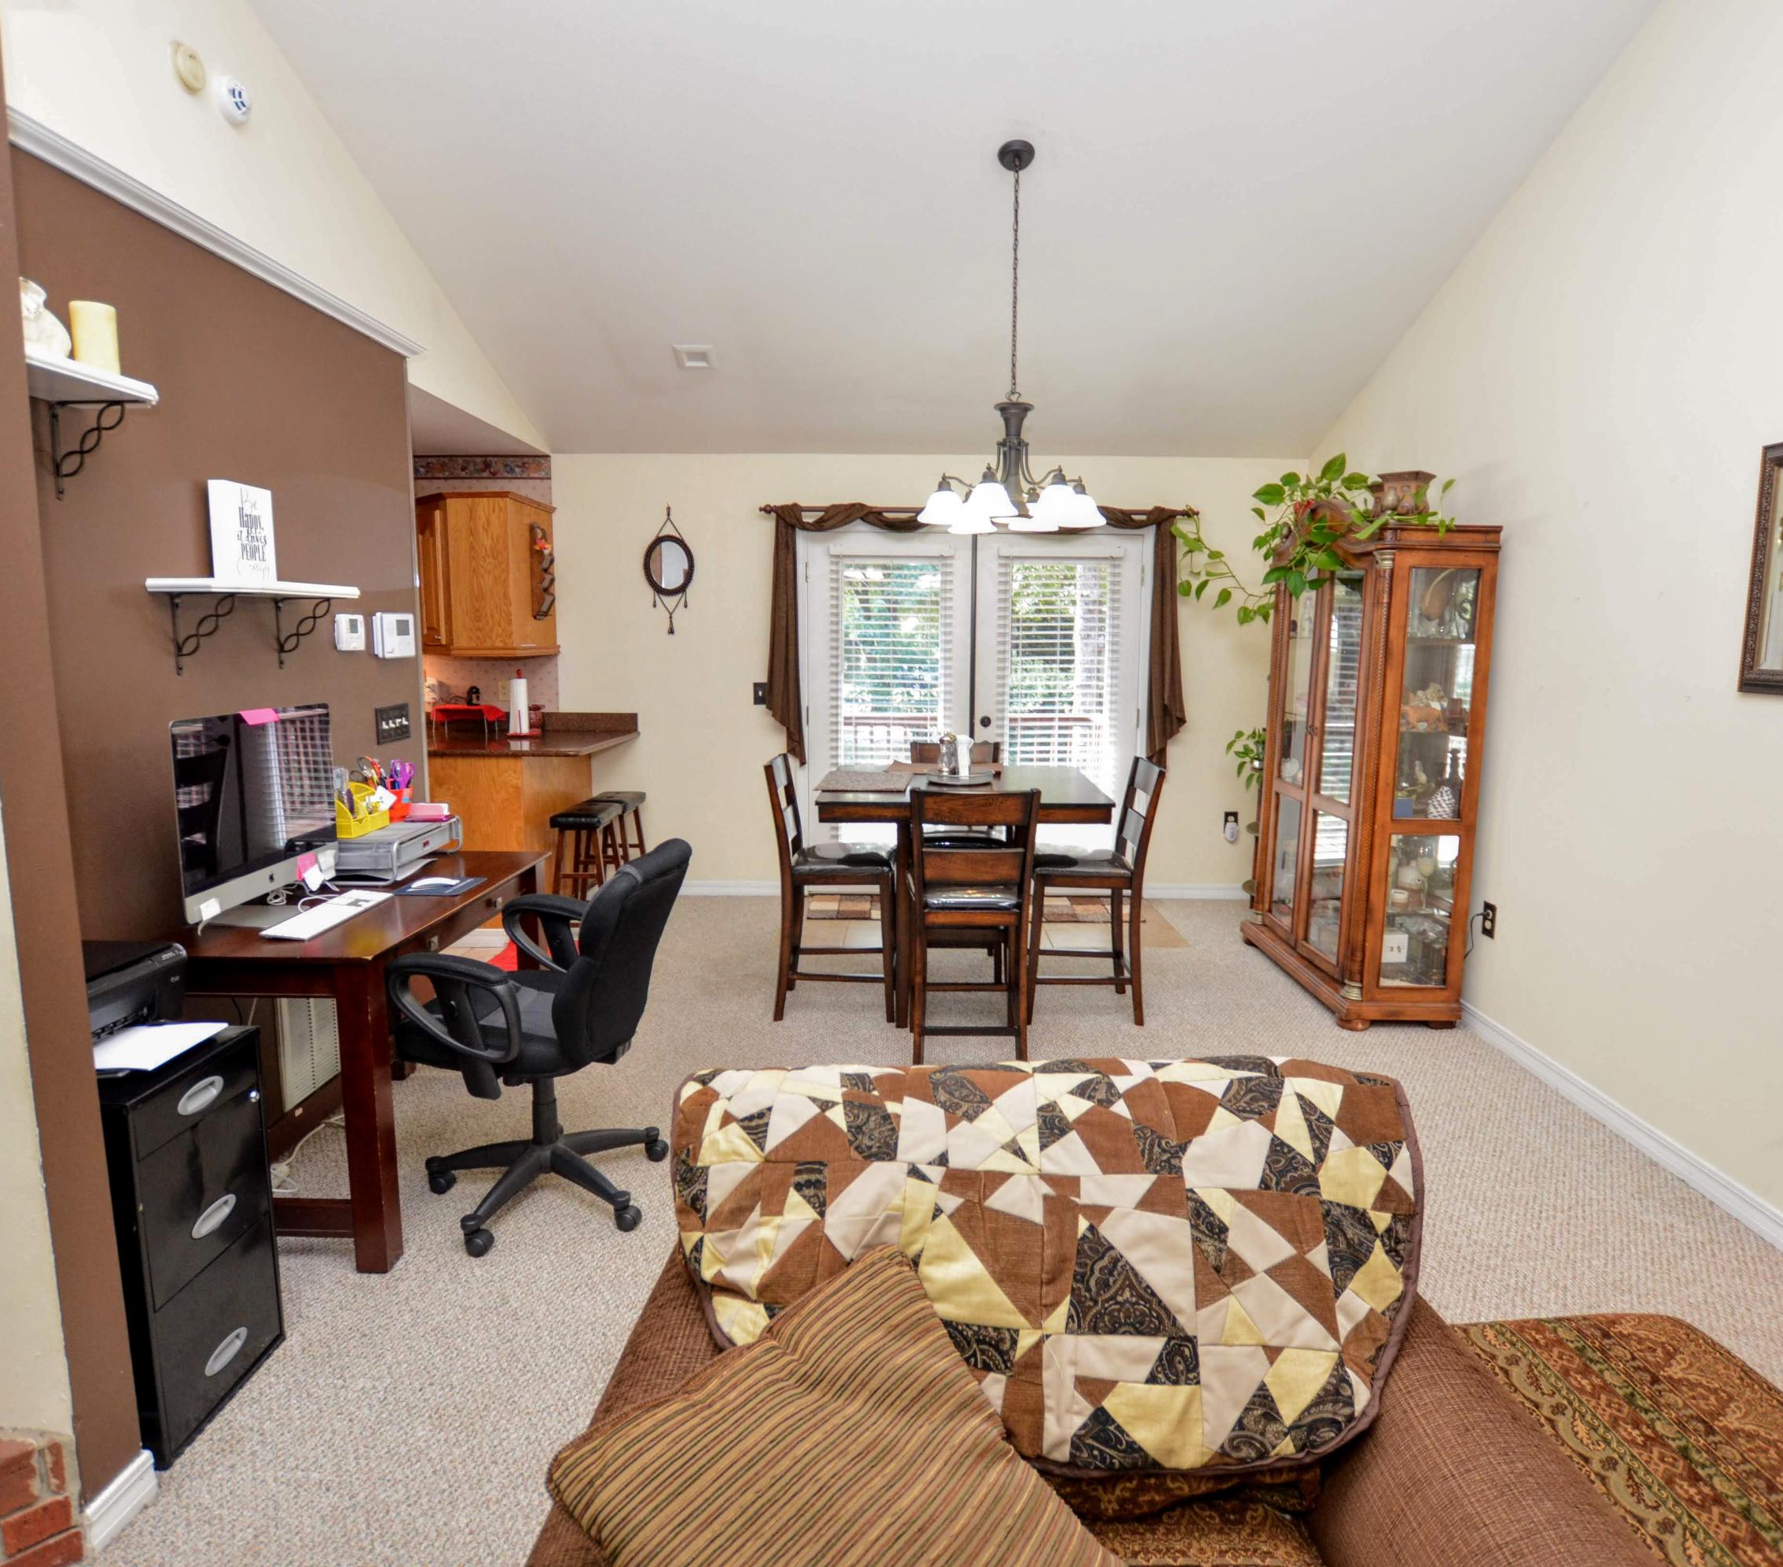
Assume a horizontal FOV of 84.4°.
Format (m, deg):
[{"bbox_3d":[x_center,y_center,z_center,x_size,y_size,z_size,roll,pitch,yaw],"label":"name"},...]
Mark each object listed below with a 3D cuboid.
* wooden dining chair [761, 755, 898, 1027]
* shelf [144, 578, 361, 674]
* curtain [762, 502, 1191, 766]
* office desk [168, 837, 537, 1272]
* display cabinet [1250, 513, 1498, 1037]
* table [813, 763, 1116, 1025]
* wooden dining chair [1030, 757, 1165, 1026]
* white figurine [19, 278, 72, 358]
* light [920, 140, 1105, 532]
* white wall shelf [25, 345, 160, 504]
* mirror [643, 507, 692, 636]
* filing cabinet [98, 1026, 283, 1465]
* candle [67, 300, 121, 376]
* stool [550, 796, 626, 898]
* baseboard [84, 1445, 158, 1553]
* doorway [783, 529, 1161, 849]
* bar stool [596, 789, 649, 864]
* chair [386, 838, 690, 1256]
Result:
[{"bbox_3d":[-0.216,0.396,3.882,0.475,0.995,0.420,0,8,4],"label":"wooden dining chair"},{"bbox_3d":[-1.650,-0.407,2.592,0.200,0.235,0.540,0,8,4],"label":"shelf"},{"bbox_3d":[0.444,-0.796,5.333,2.280,1.415,0.100,0,8,4],"label":"curtain"},{"bbox_3d":[-1.432,0.678,2.768,0.615,0.755,1.115,0,8,4],"label":"office desk"},{"bbox_3d":[1.911,-0.121,4.076,0.440,1.950,1.110,0,8,0],"label":"display cabinet"},{"bbox_3d":[0.271,0.450,3.908,1.010,0.914,1.030,1,8,2],"label":"table"},{"bbox_3d":[0.787,0.418,3.911,0.500,0.985,0.430,1,8,2],"label":"wooden dining chair"},{"bbox_3d":[-1.595,-0.845,1.817,0.120,0.155,0.120,6,10,32],"label":"white figurine"},{"bbox_3d":[0.434,-1.565,3.475,0.665,1.260,0.665,1,8,2],"label":"light"},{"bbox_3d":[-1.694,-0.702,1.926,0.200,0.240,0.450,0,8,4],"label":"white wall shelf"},{"bbox_3d":[-1.235,-1.171,5.395,0.280,0.690,0.030,1,8,2],"label":"mirror"},{"bbox_3d":[-1.501,0.851,1.871,0.450,0.684,0.340,1,8,2],"label":"filing cabinet"},{"bbox_3d":[-1.584,-0.864,1.950,0.073,0.153,0.073,1,8,2],"label":"candle"},{"bbox_3d":[-1.450,0.447,4.782,0.290,0.640,0.460,1,8,2],"label":"stool"},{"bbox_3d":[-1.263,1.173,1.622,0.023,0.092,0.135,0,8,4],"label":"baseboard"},{"bbox_3d":[0.432,-0.365,5.492,1.950,2.070,0.120,1,8,2],"label":"doorway"},{"bbox_3d":[-1.501,0.387,5.356,0.280,0.610,0.450,0,8,4],"label":"bar stool"},{"bbox_3d":[-0.913,0.629,2.570,0.660,0.930,0.620,2,8,11],"label":"chair"}]

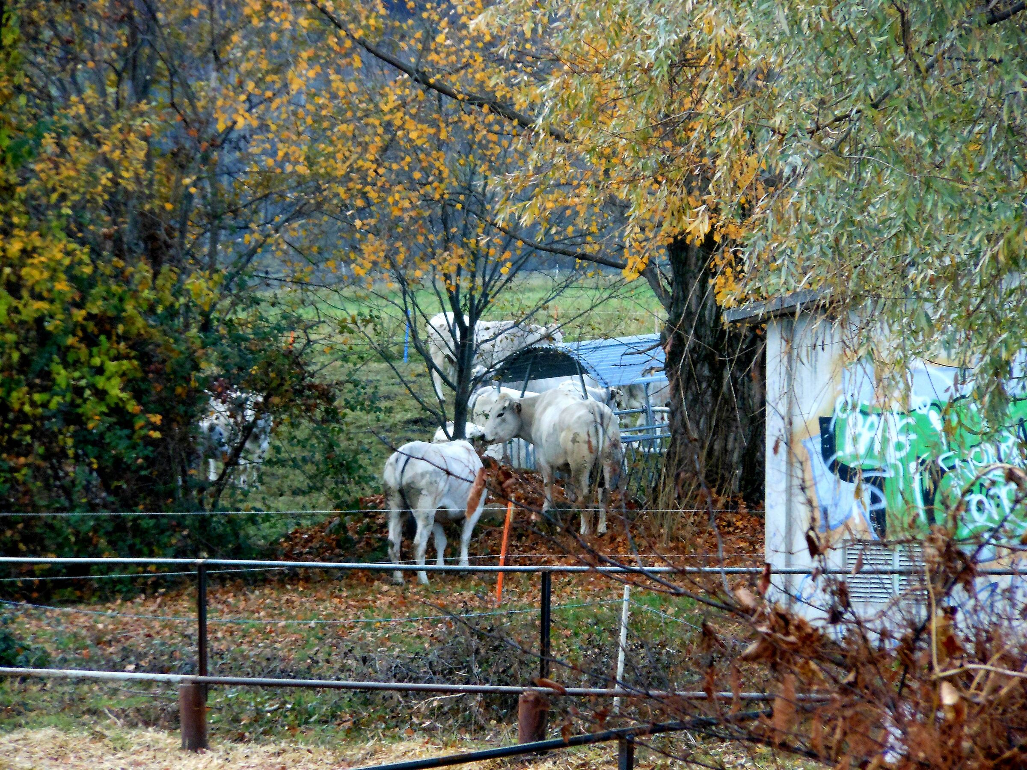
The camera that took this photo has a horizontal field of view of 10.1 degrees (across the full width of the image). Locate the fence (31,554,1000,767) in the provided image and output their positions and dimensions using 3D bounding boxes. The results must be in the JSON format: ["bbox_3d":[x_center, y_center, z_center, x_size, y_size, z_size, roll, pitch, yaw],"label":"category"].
[{"bbox_3d":[0.003,1.752,38.014,7.000,1.250,0.200,0,3,11],"label":"fence"}]

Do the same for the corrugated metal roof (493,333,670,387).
[{"bbox_3d":[0.980,-0.310,77.000,1.650,0.520,2.200,2,4,29],"label":"corrugated metal roof"}]

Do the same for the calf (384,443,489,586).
[{"bbox_3d":[-0.702,1.091,52.799,0.600,1.270,1.900,1,3,15],"label":"calf"}]

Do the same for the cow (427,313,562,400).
[{"bbox_3d":[-0.279,-0.411,86.065,2.050,1.340,0.650,0,3,-10],"label":"cow"}]

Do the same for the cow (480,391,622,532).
[{"bbox_3d":[0.411,0.748,59.090,0.750,1.400,1.950,-1,3,-25],"label":"cow"}]

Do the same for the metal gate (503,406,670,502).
[{"bbox_3d":[0.986,0.755,62.679,1.350,1.070,3.000,1,3,23],"label":"metal gate"}]

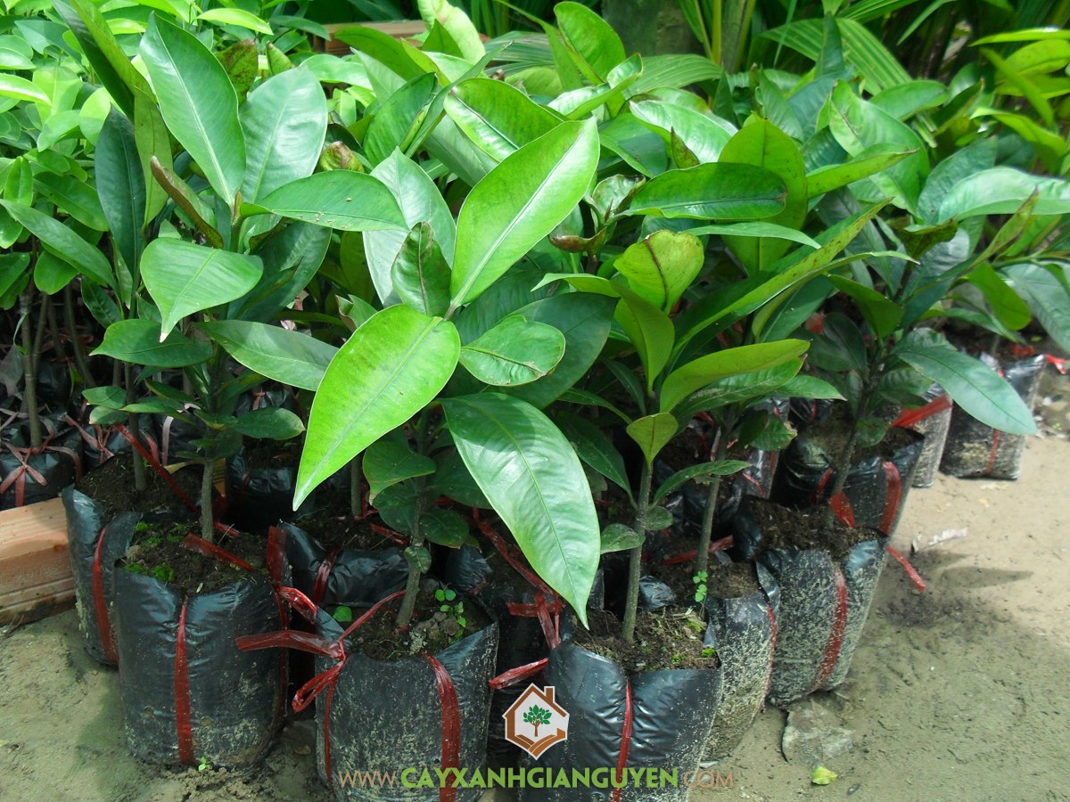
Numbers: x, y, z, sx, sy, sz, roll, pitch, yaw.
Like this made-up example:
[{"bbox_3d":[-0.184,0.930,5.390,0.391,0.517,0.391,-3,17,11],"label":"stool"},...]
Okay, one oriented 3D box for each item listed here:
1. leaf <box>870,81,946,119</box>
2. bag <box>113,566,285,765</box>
[{"bbox_3d":[0.450,-0.367,1.335,0.114,0.055,0.020,-9,-29,15],"label":"leaf"},{"bbox_3d":[-0.290,0.213,0.960,0.146,0.166,0.146,2,21,0],"label":"bag"}]

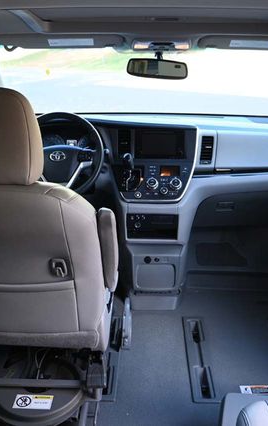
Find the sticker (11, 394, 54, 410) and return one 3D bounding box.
[{"bbox_3d":[-0.319,0.599,1.350,0.118,0.003,0.060,1,22,2],"label":"sticker"}]

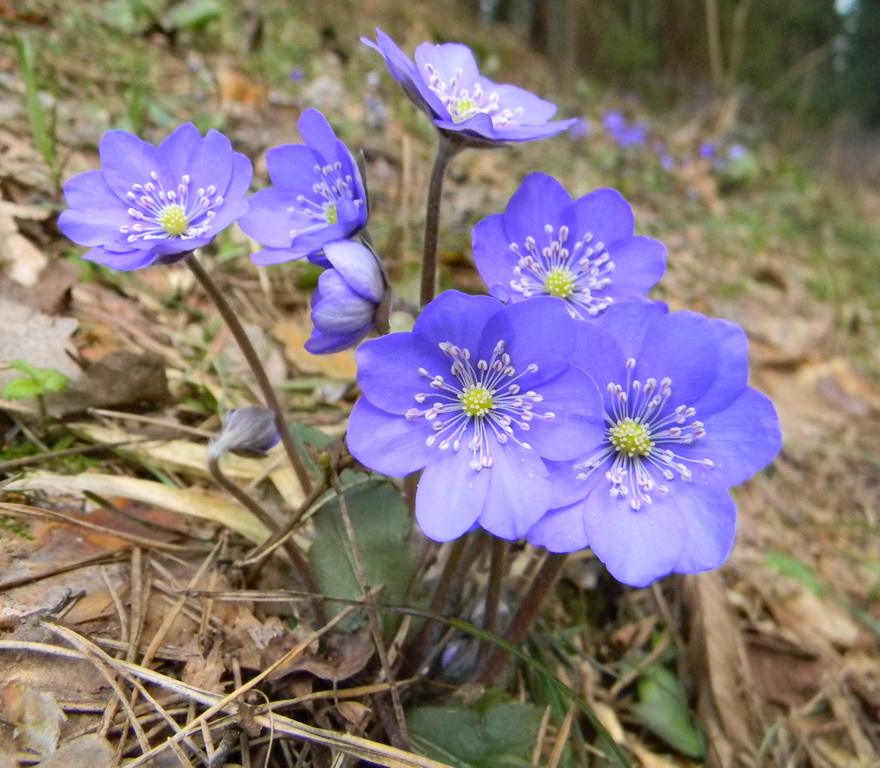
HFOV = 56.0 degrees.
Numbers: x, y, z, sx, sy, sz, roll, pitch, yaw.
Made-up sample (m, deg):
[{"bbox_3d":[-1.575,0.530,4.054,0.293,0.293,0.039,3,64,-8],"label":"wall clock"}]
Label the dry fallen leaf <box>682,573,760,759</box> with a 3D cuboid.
[{"bbox_3d":[0.045,0.045,0.133,0.009,0.006,0.037,3,18,13],"label":"dry fallen leaf"}]

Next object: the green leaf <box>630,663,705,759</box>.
[{"bbox_3d":[0.035,0.050,0.126,0.008,0.003,0.015,-7,18,-17],"label":"green leaf"}]

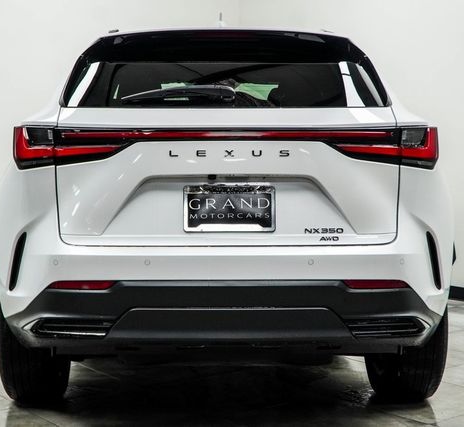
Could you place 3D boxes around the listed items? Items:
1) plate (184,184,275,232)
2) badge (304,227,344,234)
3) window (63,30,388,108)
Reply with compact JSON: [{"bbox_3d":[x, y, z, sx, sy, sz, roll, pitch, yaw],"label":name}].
[{"bbox_3d":[-0.007,-0.015,2.710,0.310,0.160,0.018,0,2,-2],"label":"plate"},{"bbox_3d":[0.312,0.059,2.700,0.132,0.023,0.006,0,2,-2],"label":"badge"},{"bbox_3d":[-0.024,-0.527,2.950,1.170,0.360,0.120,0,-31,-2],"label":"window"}]

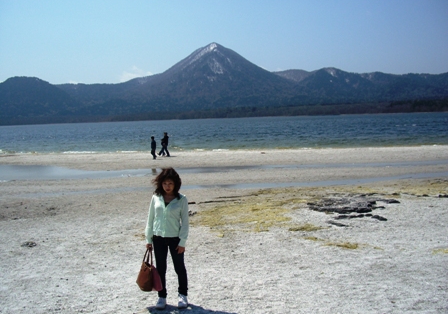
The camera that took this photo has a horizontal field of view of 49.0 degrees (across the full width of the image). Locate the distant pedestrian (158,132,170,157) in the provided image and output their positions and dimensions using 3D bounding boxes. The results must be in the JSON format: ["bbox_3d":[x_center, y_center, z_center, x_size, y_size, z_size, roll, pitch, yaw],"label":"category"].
[{"bbox_3d":[-4.219,-0.860,34.875,0.800,1.740,0.500,-2,4,0],"label":"distant pedestrian"}]

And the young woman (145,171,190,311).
[{"bbox_3d":[-0.644,0.933,5.609,0.500,1.600,0.360,-1,4,5],"label":"young woman"}]

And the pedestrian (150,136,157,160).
[{"bbox_3d":[-4.769,-0.602,33.366,0.420,1.550,0.450,-1,4,3],"label":"pedestrian"}]

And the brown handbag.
[{"bbox_3d":[-0.853,1.293,5.629,0.170,0.440,0.360,-4,5,-30],"label":"brown handbag"}]

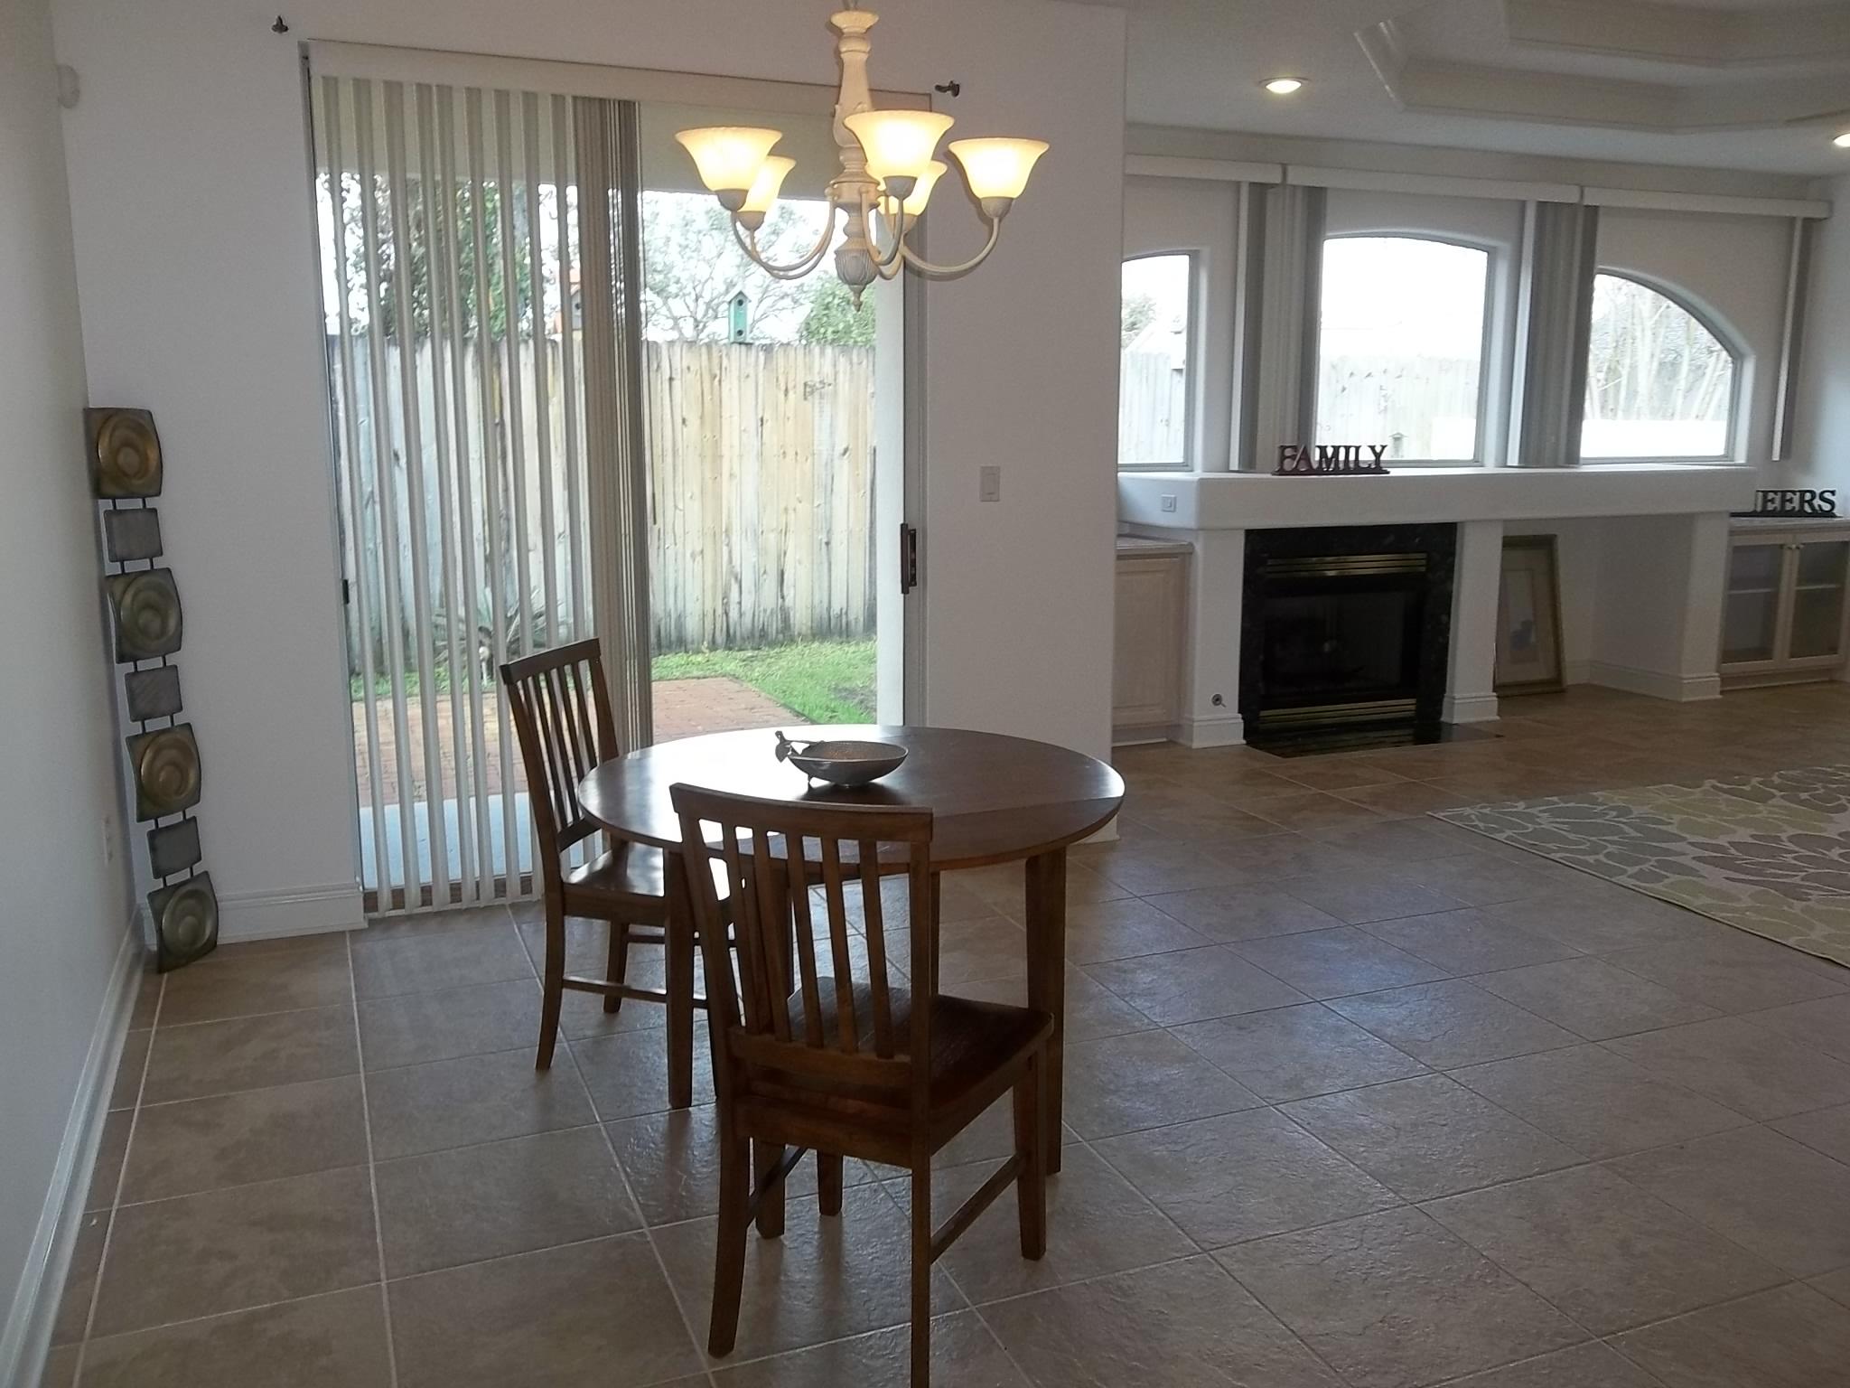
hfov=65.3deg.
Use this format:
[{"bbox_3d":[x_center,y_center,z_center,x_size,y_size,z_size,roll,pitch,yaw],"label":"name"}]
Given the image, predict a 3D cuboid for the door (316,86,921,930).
[{"bbox_3d":[-0.870,-0.586,4.559,1.800,2.420,0.110,-4,11,-21],"label":"door"}]

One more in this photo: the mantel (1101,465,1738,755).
[{"bbox_3d":[2.749,-0.543,7.628,3.500,1.264,0.740,-4,11,-21],"label":"mantel"}]

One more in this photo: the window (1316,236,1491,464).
[{"bbox_3d":[2.472,-1.802,7.733,1.300,1.180,0.100,-4,11,-21],"label":"window"}]

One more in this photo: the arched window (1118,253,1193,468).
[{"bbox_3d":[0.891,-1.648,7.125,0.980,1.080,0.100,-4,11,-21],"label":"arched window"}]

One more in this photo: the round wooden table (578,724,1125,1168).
[{"bbox_3d":[-0.141,0.549,2.948,1.080,0.756,1.080,0,10,0],"label":"round wooden table"}]

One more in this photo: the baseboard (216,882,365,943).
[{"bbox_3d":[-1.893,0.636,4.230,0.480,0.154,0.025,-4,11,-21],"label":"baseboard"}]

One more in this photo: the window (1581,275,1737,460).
[{"bbox_3d":[4.285,-1.884,8.448,1.380,1.080,0.100,-4,11,-21],"label":"window"}]

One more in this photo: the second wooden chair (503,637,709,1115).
[{"bbox_3d":[-0.625,0.378,3.372,0.510,0.950,0.450,3,10,15],"label":"second wooden chair"}]

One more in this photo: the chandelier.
[{"bbox_3d":[-0.122,-0.954,2.570,0.690,0.530,0.690,-4,11,-21],"label":"chandelier"}]

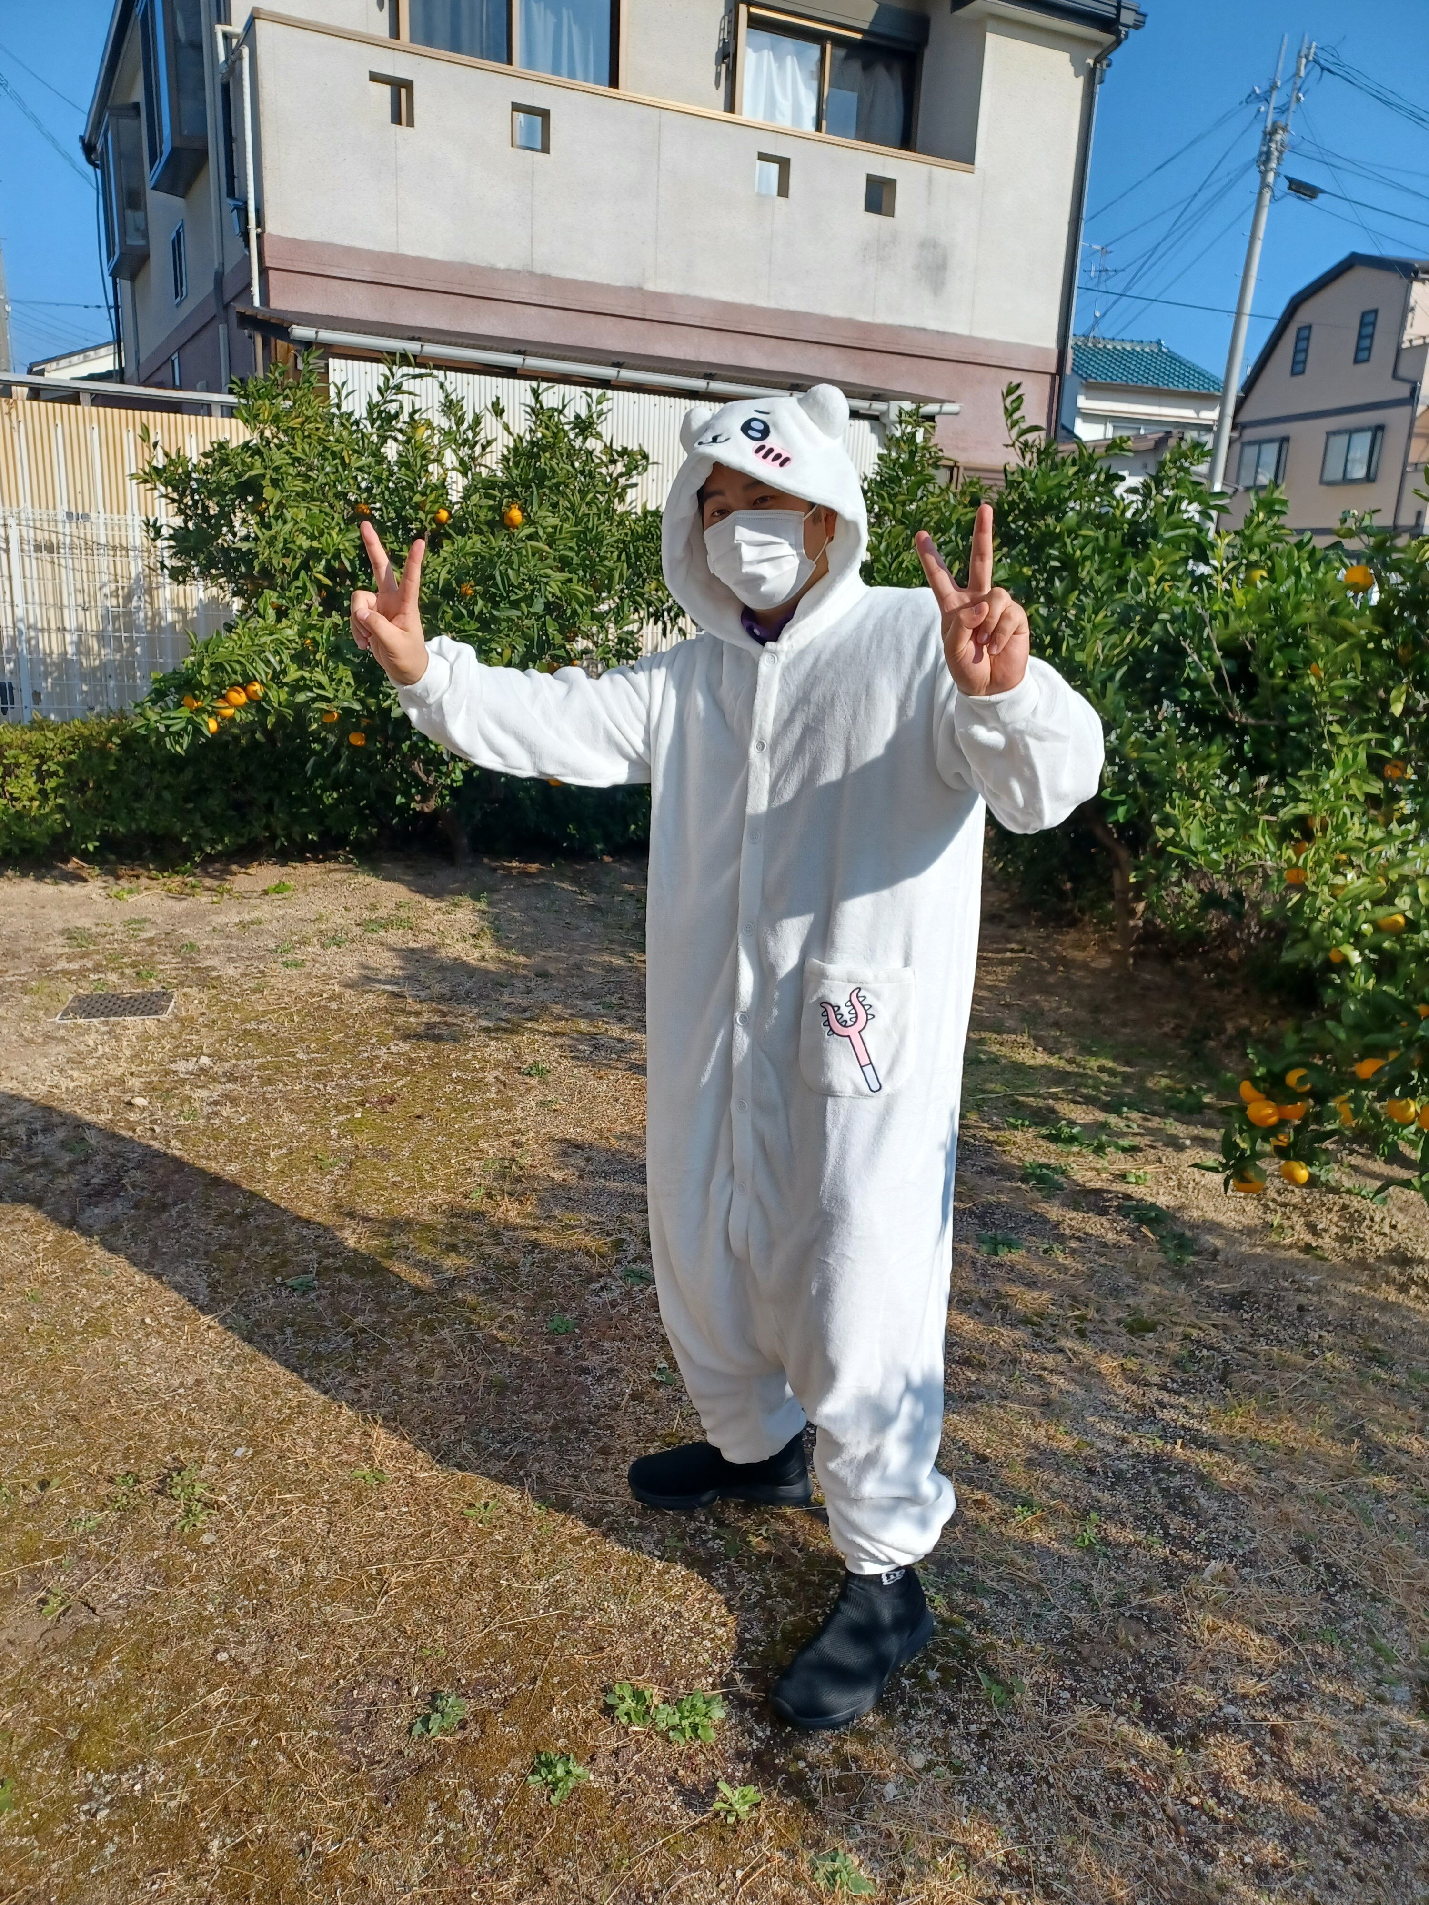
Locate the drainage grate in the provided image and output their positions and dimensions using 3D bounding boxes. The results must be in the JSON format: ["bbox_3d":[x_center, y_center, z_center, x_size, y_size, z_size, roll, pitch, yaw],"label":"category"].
[{"bbox_3d":[-2.001,0.190,4.623,0.330,0.030,0.280,-2,16,-15],"label":"drainage grate"}]

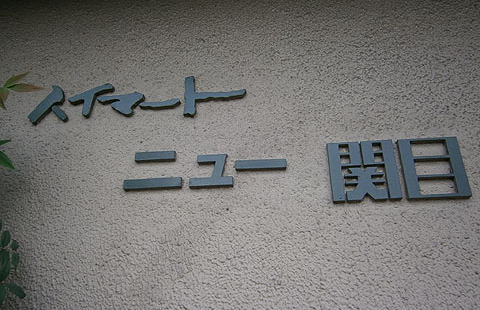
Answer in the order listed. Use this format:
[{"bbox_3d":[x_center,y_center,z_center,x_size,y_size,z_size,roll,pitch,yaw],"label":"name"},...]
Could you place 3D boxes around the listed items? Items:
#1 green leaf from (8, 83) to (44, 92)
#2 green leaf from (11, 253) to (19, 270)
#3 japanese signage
[{"bbox_3d":[-0.663,-0.210,1.120,0.112,0.028,0.030,-3,-20,3],"label":"green leaf"},{"bbox_3d":[-0.730,0.346,1.170,0.026,0.052,0.020,-3,-20,3],"label":"green leaf"},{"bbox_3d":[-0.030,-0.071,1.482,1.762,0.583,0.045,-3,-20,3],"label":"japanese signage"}]

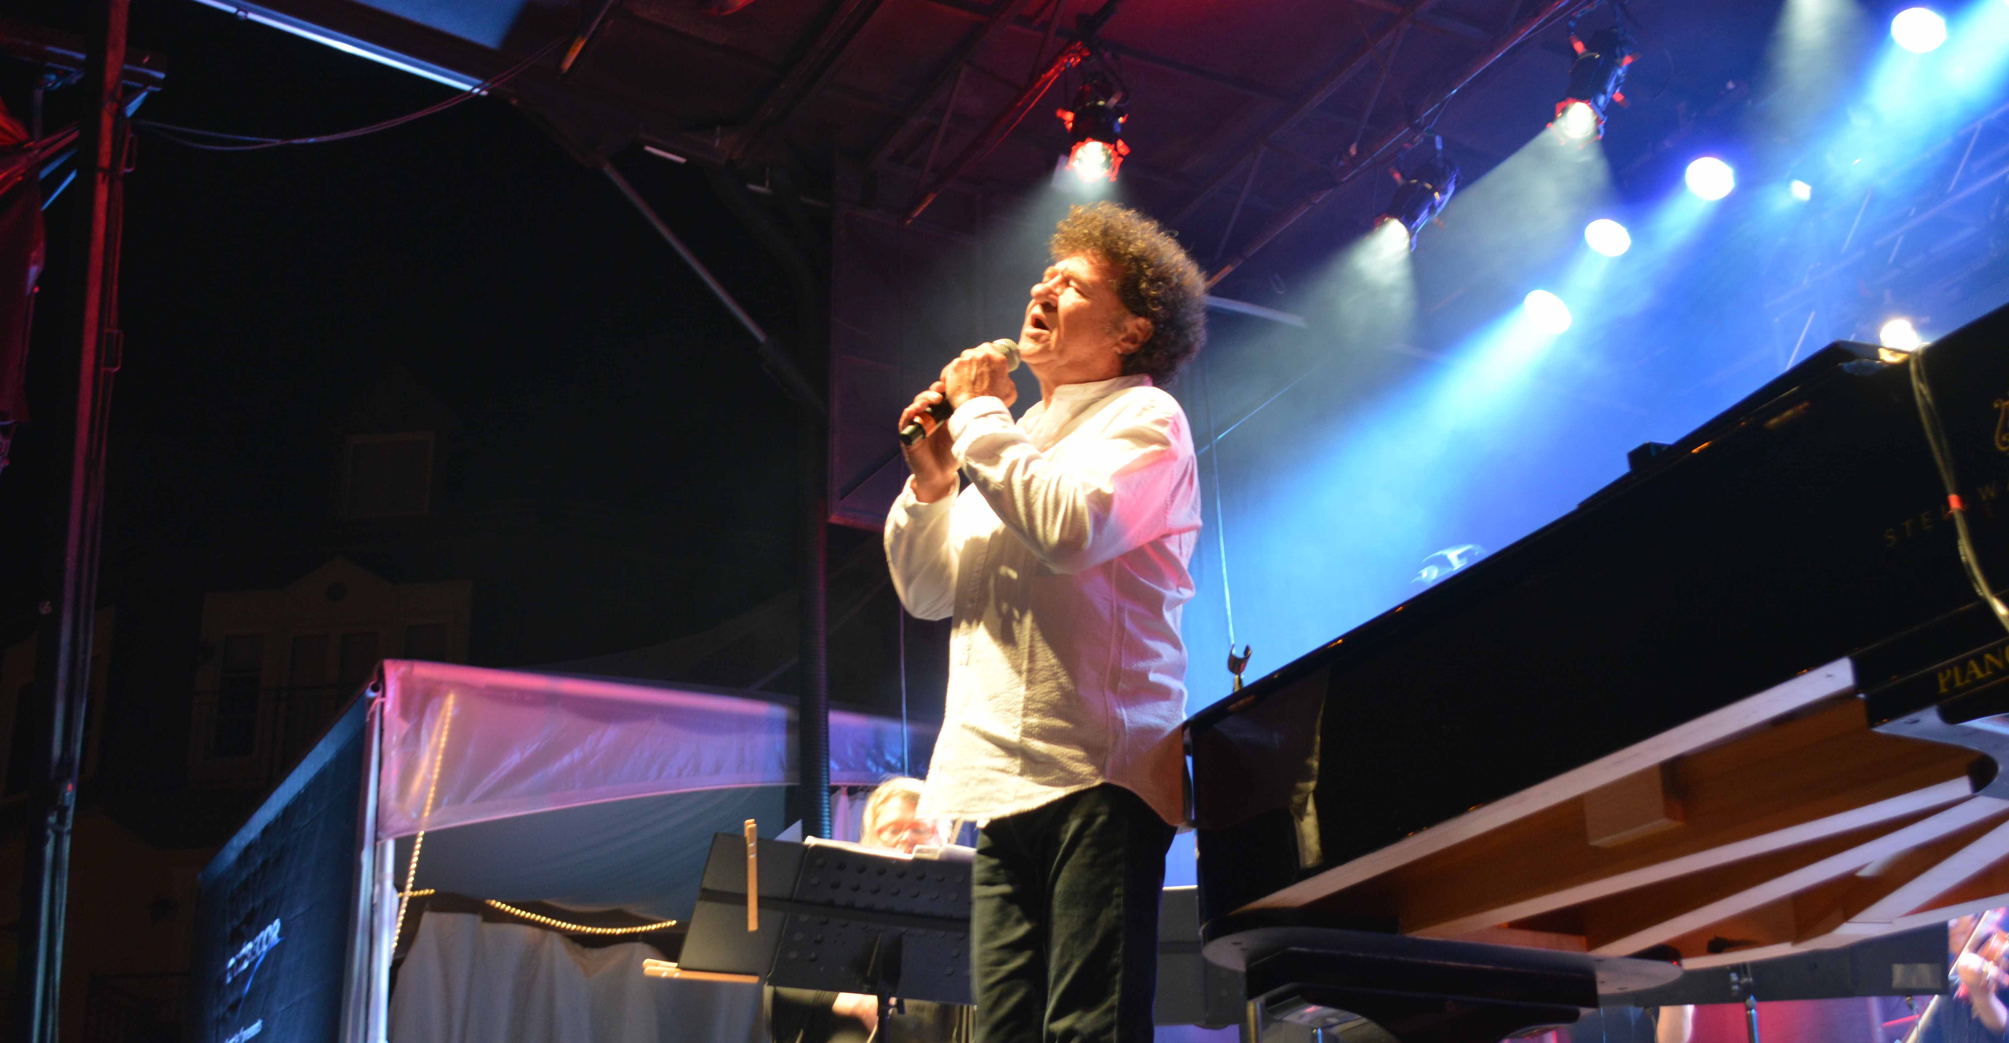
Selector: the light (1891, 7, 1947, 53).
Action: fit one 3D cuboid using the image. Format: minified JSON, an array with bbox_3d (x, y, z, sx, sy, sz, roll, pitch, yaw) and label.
[{"bbox_3d":[3.334,-1.854,9.113,0.215,0.250,0.215,-17,-54,42],"label":"light"}]

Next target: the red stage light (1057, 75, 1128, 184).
[{"bbox_3d":[0.311,-1.400,8.950,0.270,0.540,0.280,-4,-51,8],"label":"red stage light"}]

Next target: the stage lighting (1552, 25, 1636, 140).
[{"bbox_3d":[2.056,-1.527,8.750,0.280,0.540,0.280,-14,-59,35],"label":"stage lighting"}]

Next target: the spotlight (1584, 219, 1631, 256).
[{"bbox_3d":[2.535,-1.248,10.414,0.215,0.250,0.215,-19,-61,45],"label":"spotlight"}]

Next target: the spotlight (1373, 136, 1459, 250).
[{"bbox_3d":[1.558,-1.247,9.450,0.280,0.300,0.540,-18,21,43],"label":"spotlight"}]

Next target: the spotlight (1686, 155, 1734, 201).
[{"bbox_3d":[2.822,-1.426,9.969,0.215,0.250,0.215,-15,-57,39],"label":"spotlight"}]

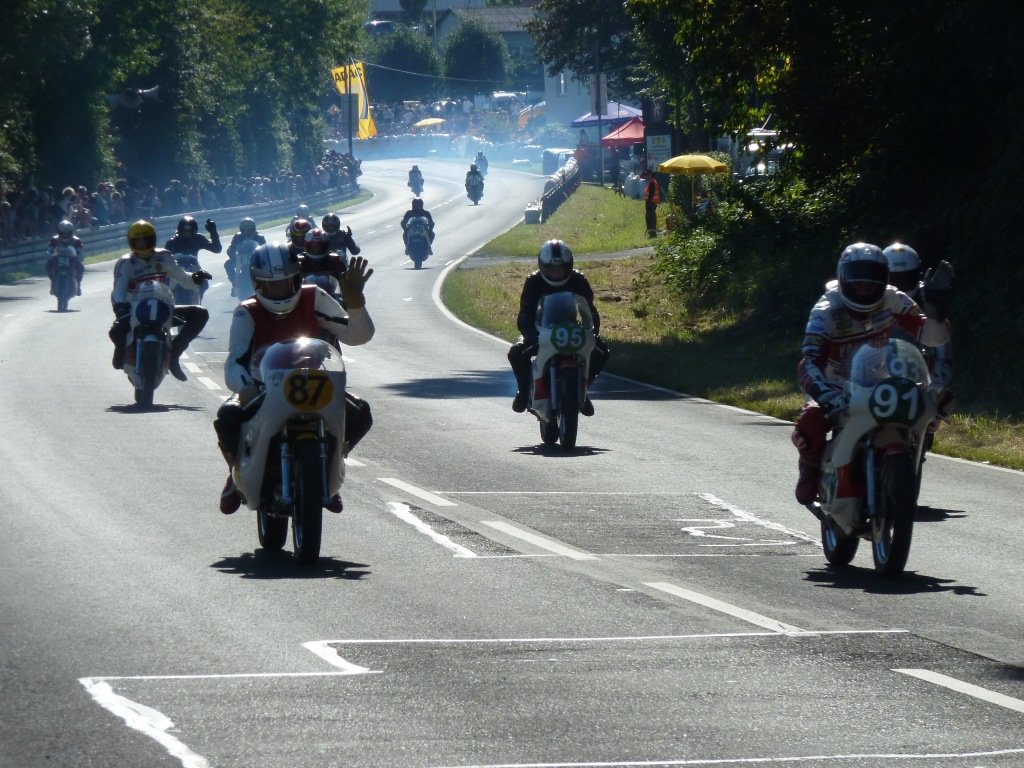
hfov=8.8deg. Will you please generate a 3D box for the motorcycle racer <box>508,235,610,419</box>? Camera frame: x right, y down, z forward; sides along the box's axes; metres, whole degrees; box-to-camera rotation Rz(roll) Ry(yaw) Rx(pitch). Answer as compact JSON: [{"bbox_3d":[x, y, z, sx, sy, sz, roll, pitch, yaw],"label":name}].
[{"bbox_3d":[0.352,-0.424,50.400,0.750,1.310,0.880,0,2,-6],"label":"motorcycle racer"}]

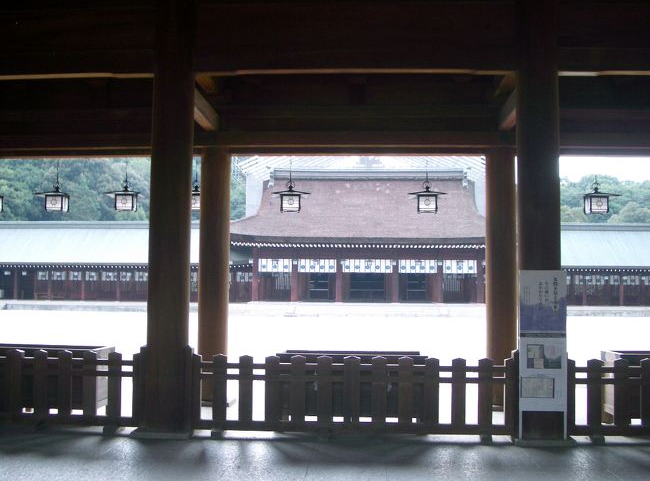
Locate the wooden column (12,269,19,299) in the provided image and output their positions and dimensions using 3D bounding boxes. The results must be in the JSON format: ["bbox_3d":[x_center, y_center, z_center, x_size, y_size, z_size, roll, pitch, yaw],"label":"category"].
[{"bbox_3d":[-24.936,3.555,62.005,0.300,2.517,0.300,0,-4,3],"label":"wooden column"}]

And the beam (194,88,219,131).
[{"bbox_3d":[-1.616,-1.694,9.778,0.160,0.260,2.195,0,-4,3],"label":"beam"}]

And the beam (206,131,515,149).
[{"bbox_3d":[0.488,-1.410,10.810,4.143,0.250,0.220,0,-4,3],"label":"beam"}]

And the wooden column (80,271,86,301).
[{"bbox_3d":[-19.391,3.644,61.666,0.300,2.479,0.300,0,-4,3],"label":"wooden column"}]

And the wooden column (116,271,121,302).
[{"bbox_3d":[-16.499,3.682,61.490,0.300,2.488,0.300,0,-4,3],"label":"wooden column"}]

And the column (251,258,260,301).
[{"bbox_3d":[-5.043,2.783,55.840,0.450,3.319,0.450,0,-4,3],"label":"column"}]

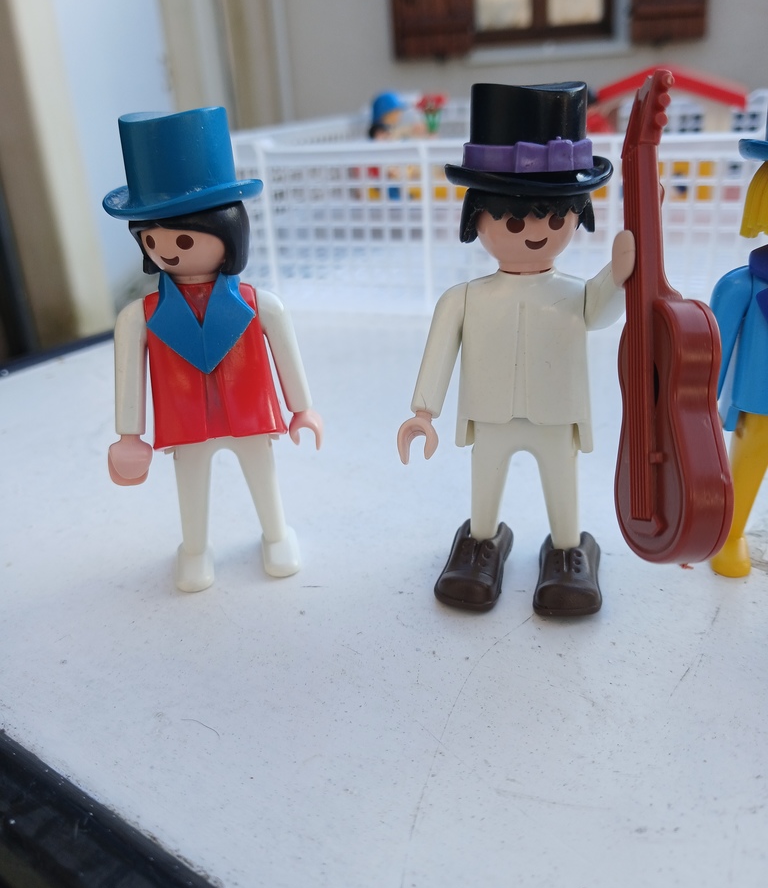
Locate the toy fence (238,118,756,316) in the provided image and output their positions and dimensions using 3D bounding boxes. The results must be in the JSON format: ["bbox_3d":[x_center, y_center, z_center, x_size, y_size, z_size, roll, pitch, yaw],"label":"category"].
[{"bbox_3d":[0.083,-0.126,0.413,0.253,0.083,0.172,5,23,20],"label":"toy fence"}]

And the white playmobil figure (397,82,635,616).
[{"bbox_3d":[0.023,-0.016,0.142,0.040,0.087,0.031,2,22,14],"label":"white playmobil figure"}]

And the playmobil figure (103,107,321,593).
[{"bbox_3d":[-0.033,-0.016,0.151,0.042,0.086,0.028,-8,22,-10],"label":"playmobil figure"}]

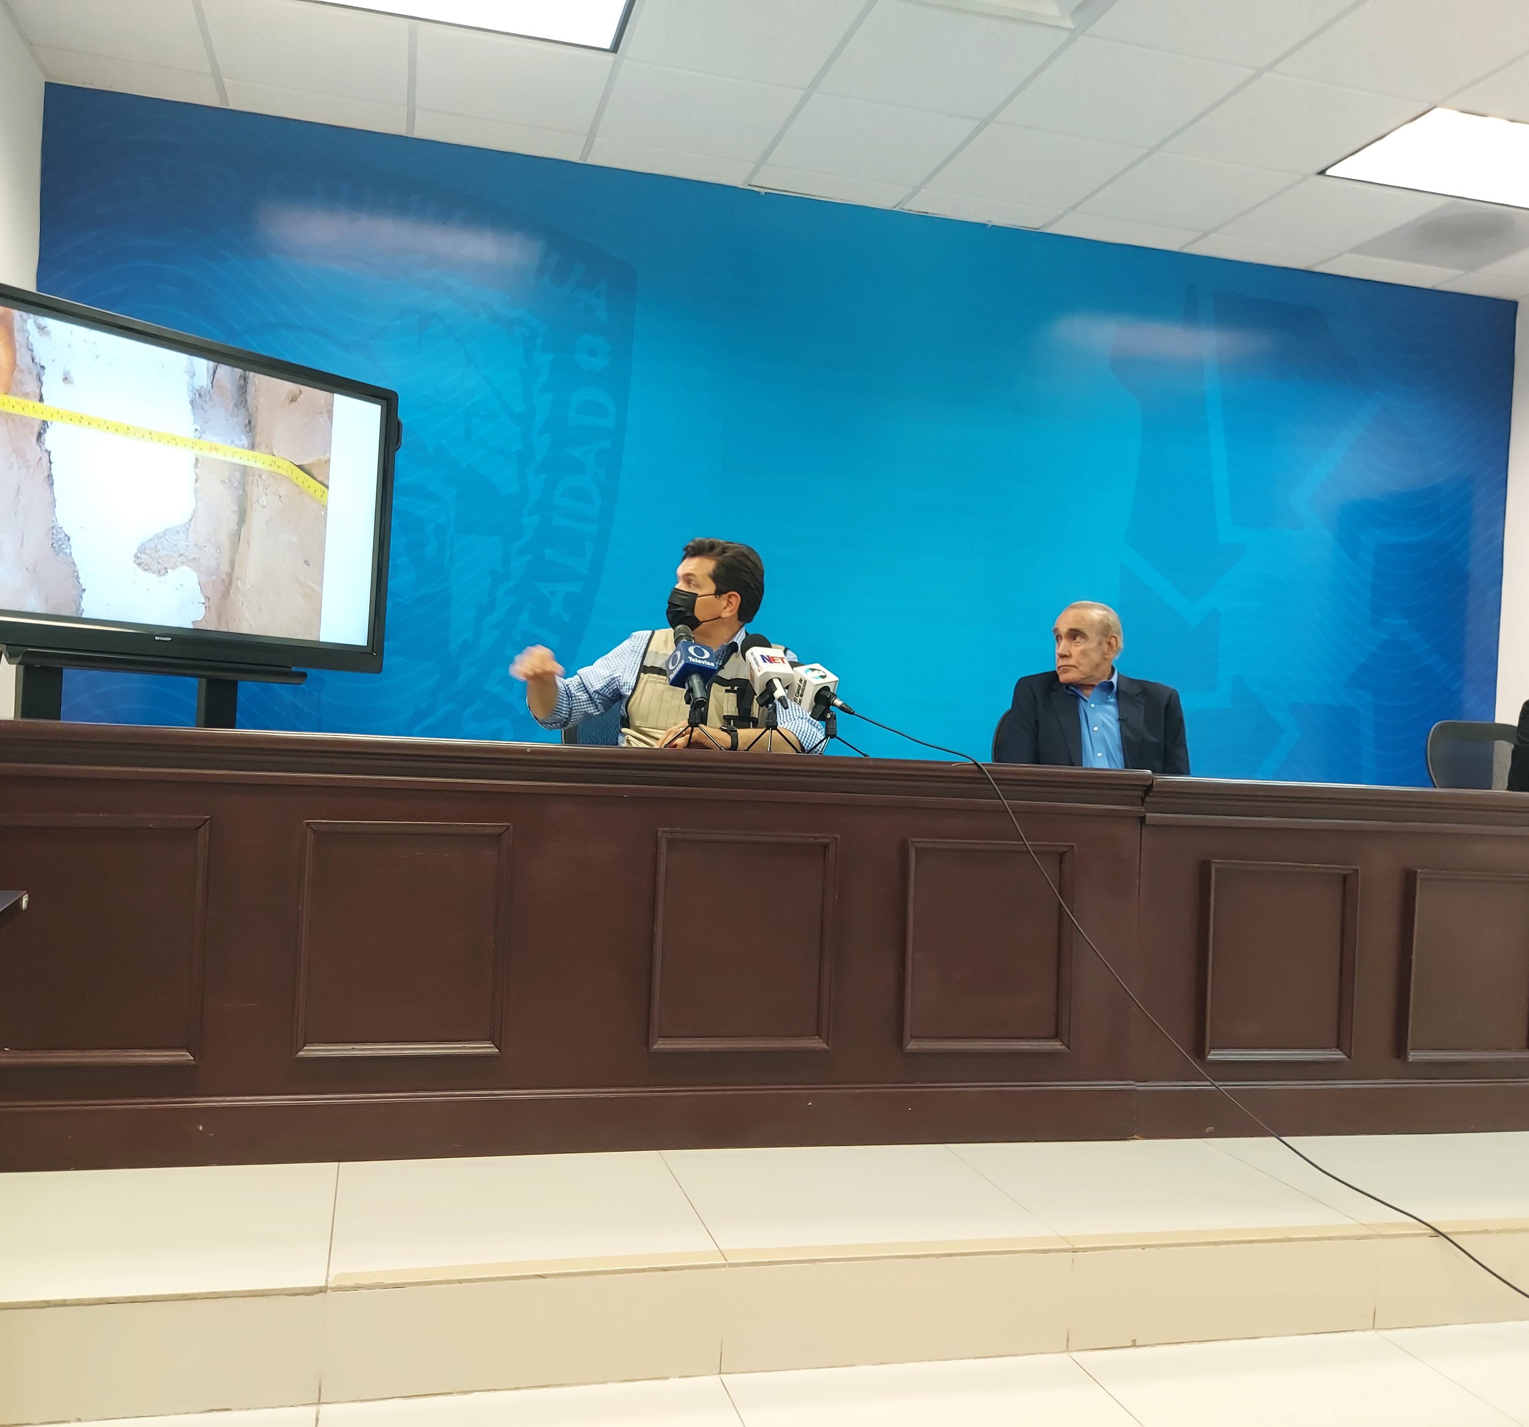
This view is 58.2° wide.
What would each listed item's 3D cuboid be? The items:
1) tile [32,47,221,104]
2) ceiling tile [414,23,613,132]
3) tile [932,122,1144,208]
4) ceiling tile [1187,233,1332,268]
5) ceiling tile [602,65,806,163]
[{"bbox_3d":[-2.078,-2.096,4.519,0.553,0.025,0.236,3,0,-15],"label":"tile"},{"bbox_3d":[-0.815,-2.034,4.414,0.602,0.025,0.602,3,0,-15],"label":"ceiling tile"},{"bbox_3d":[0.952,-1.944,4.880,0.586,0.020,0.586,3,0,-15],"label":"tile"},{"bbox_3d":[2.022,-1.891,5.598,0.586,0.020,0.203,3,0,-15],"label":"ceiling tile"},{"bbox_3d":[-0.226,-2.005,4.571,0.602,0.025,0.602,3,0,-15],"label":"ceiling tile"}]

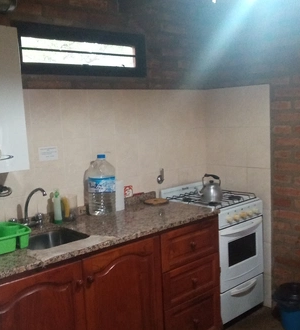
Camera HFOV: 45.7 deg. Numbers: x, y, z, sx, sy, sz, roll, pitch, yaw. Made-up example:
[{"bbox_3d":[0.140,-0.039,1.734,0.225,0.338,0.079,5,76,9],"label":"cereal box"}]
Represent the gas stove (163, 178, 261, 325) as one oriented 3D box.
[{"bbox_3d":[0.492,0.658,2.760,0.503,0.910,0.590,-9,10,-37],"label":"gas stove"}]

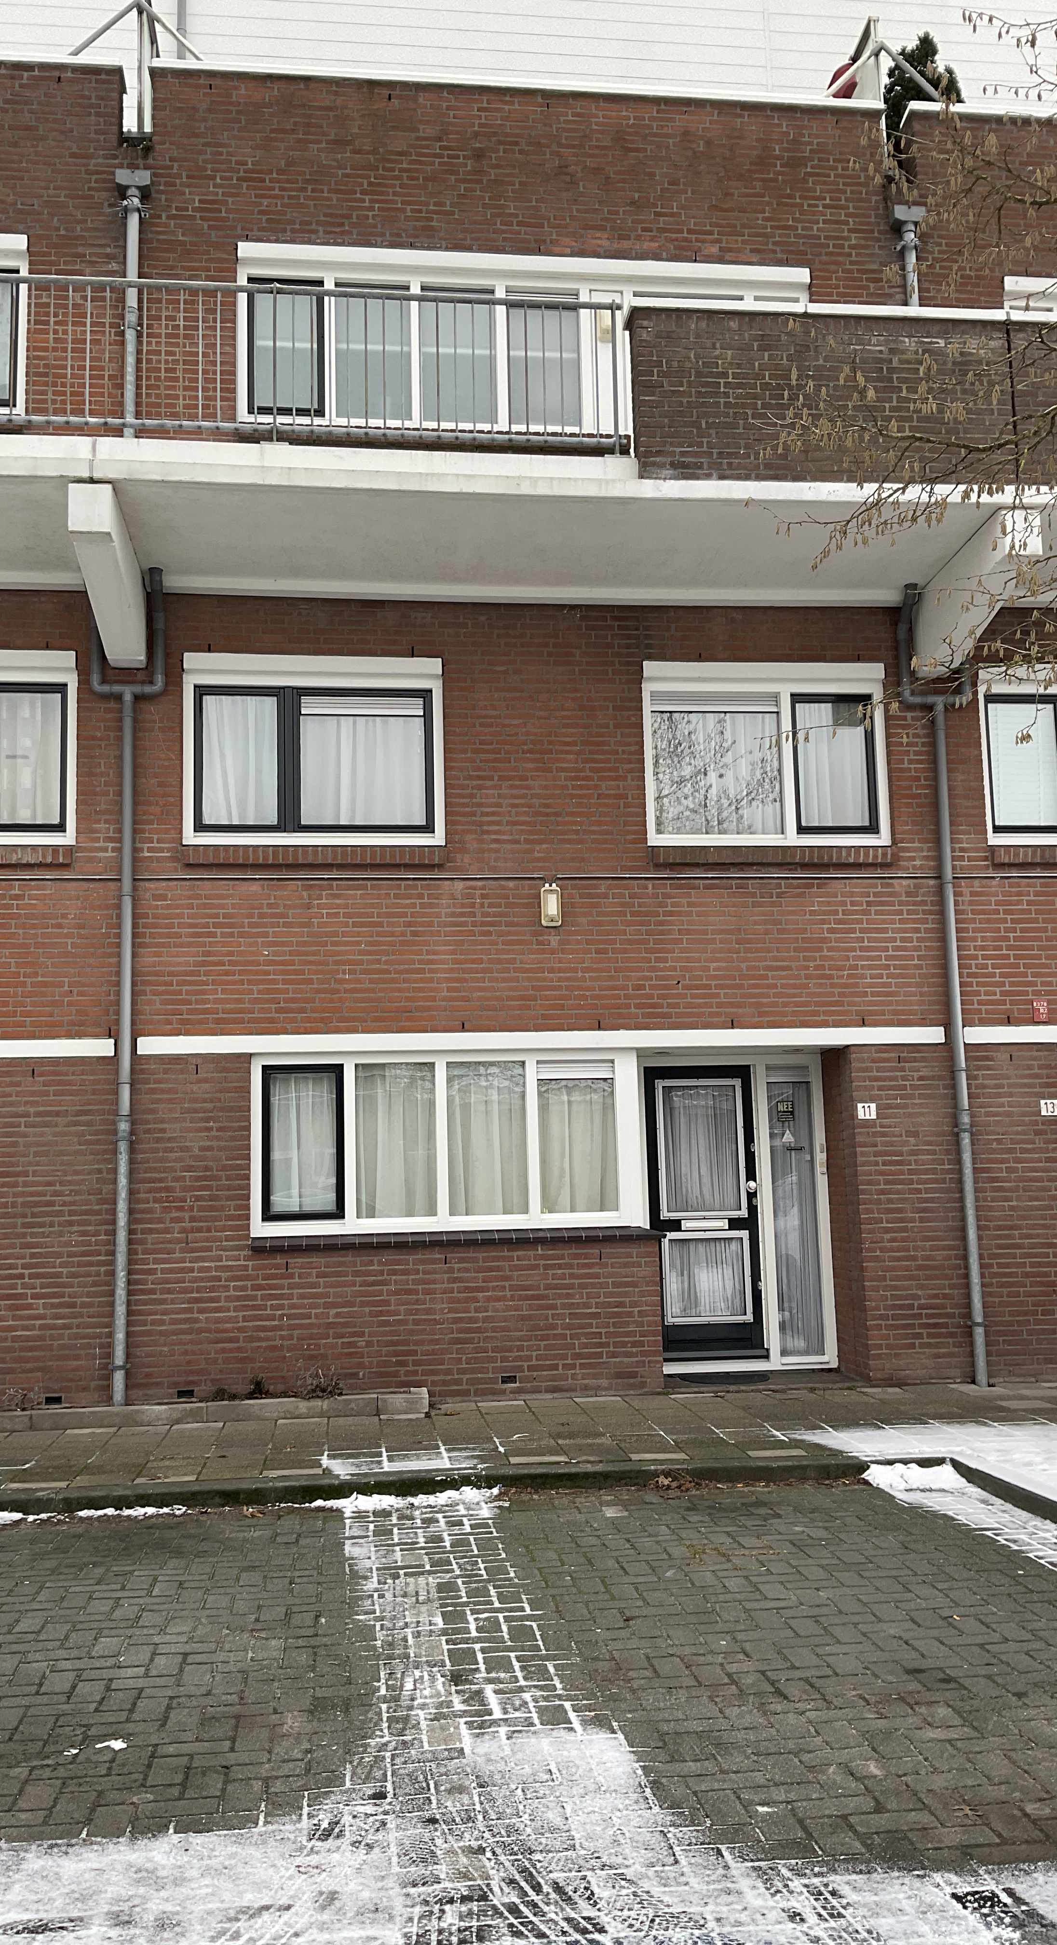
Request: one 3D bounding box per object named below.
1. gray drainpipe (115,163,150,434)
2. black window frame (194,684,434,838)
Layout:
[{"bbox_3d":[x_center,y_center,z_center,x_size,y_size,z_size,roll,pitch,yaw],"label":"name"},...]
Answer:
[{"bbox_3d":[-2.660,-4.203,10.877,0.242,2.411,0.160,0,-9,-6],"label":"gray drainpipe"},{"bbox_3d":[-1.400,-1.387,10.688,1.559,0.982,0.080,0,-9,-6],"label":"black window frame"}]

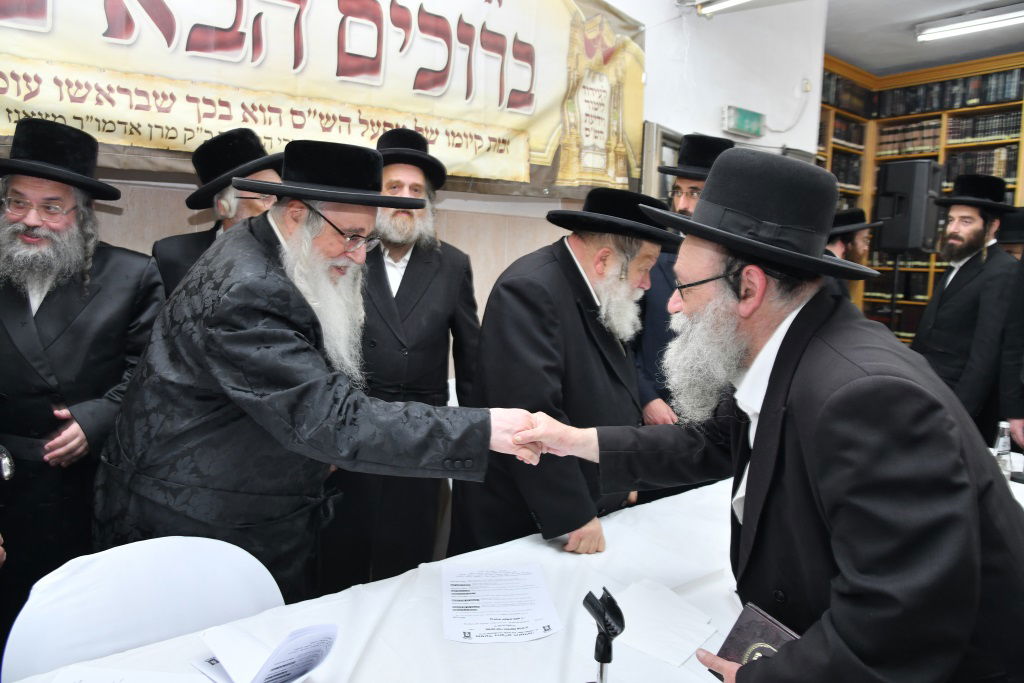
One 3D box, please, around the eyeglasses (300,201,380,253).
[{"bbox_3d":[-0.356,-0.233,1.375,0.140,0.045,0.137,38,17,14],"label":"eyeglasses"}]

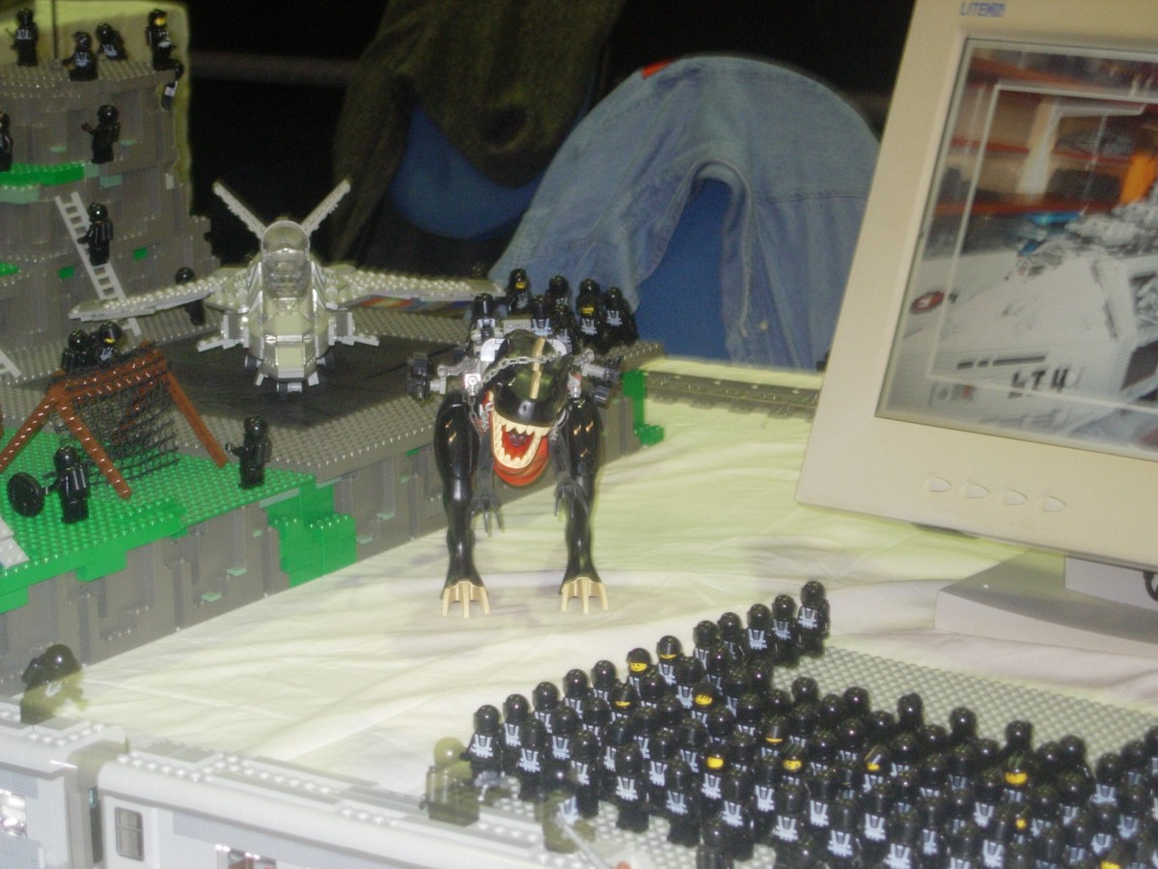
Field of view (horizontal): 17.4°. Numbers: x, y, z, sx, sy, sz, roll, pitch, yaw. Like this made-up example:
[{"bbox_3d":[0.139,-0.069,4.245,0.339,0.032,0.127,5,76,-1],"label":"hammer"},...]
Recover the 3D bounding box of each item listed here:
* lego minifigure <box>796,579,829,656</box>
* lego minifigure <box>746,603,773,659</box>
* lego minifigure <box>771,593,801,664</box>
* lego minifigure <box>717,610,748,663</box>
[{"bbox_3d":[0.133,0.104,2.146,0.024,0.042,0.014,10,18,38],"label":"lego minifigure"},{"bbox_3d":[0.101,0.114,2.108,0.024,0.042,0.014,10,18,38],"label":"lego minifigure"},{"bbox_3d":[0.116,0.110,2.125,0.024,0.042,0.014,10,18,38],"label":"lego minifigure"},{"bbox_3d":[0.084,0.118,2.095,0.024,0.042,0.014,10,18,38],"label":"lego minifigure"}]

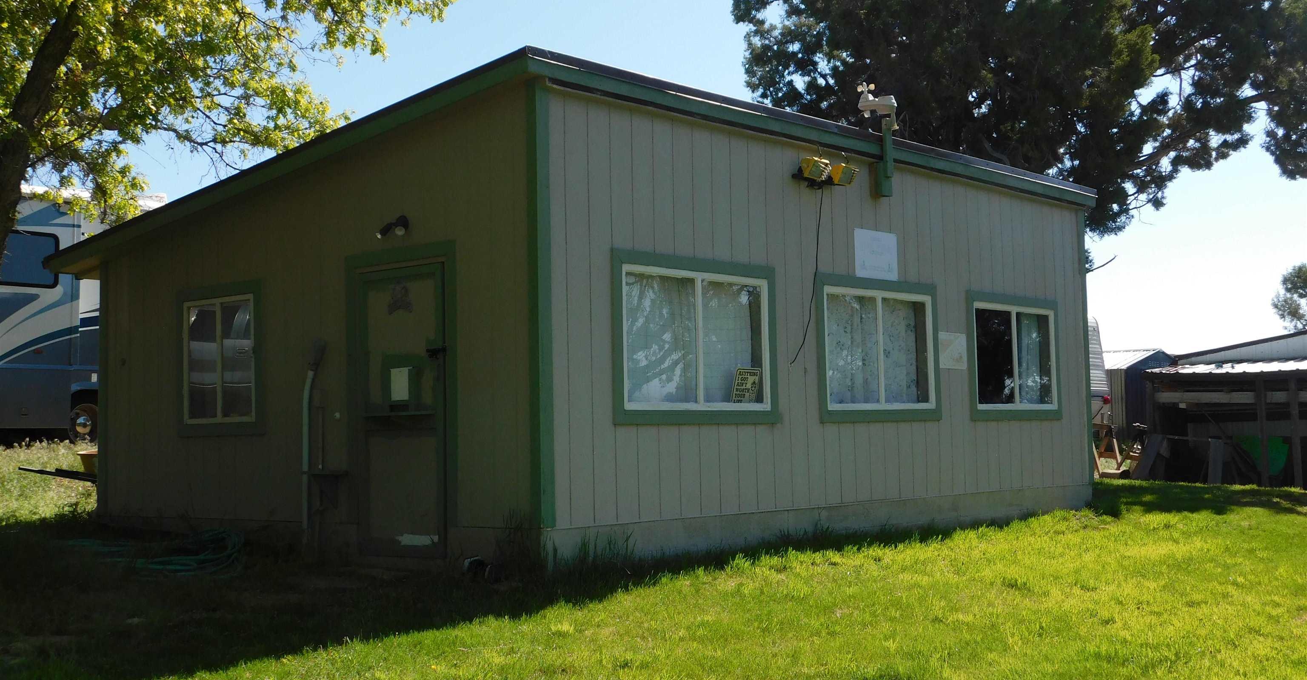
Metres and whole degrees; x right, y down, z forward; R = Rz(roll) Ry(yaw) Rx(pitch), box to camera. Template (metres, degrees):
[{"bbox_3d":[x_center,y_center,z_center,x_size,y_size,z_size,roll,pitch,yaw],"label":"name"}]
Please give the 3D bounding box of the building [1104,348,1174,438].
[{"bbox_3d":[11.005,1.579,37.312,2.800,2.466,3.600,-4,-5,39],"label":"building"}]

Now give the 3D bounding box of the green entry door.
[{"bbox_3d":[-1.621,0.459,9.716,0.850,1.860,0.050,-4,-5,41],"label":"green entry door"}]

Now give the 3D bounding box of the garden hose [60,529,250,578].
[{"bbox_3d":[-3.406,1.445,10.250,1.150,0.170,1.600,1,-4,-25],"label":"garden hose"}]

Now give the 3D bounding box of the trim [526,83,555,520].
[{"bbox_3d":[-0.672,-0.219,8.980,0.080,2.660,0.120,-4,-5,41],"label":"trim"}]

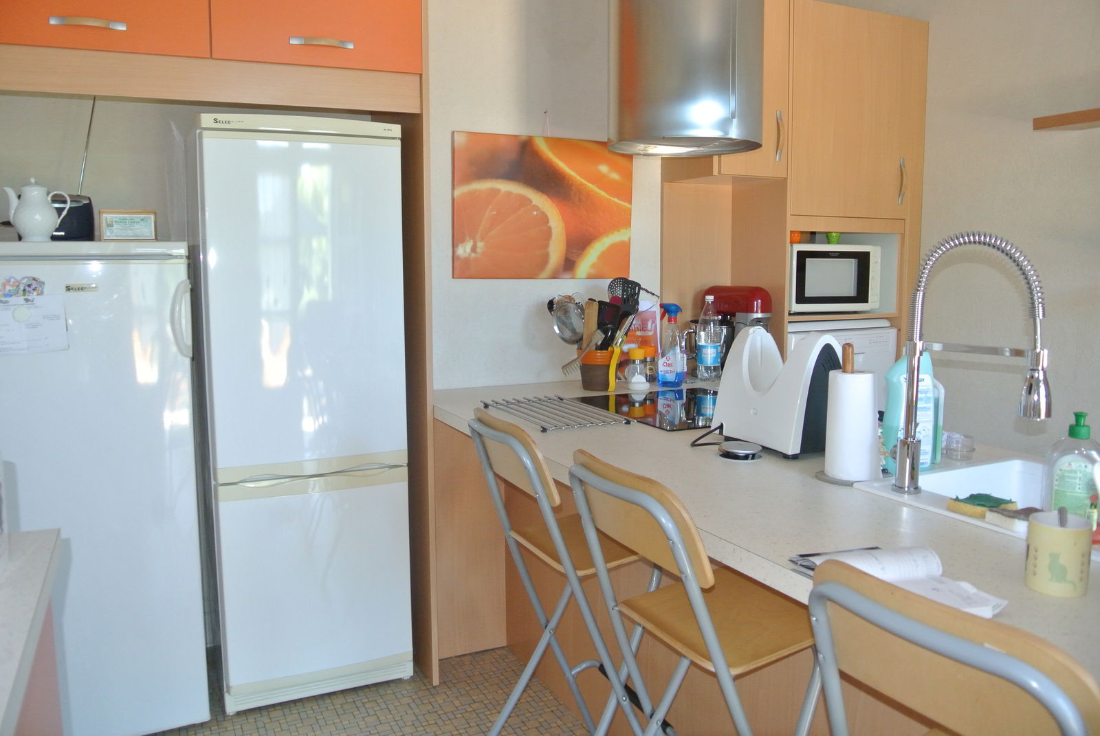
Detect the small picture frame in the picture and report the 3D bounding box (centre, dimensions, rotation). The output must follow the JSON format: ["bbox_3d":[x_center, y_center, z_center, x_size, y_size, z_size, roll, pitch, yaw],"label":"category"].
[{"bbox_3d":[-1.283,-0.428,2.515,0.151,0.101,0.020,-3,8,-24],"label":"small picture frame"}]

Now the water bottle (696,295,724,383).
[{"bbox_3d":[0.599,-0.112,3.079,0.088,0.315,0.088,0,7,0],"label":"water bottle"}]

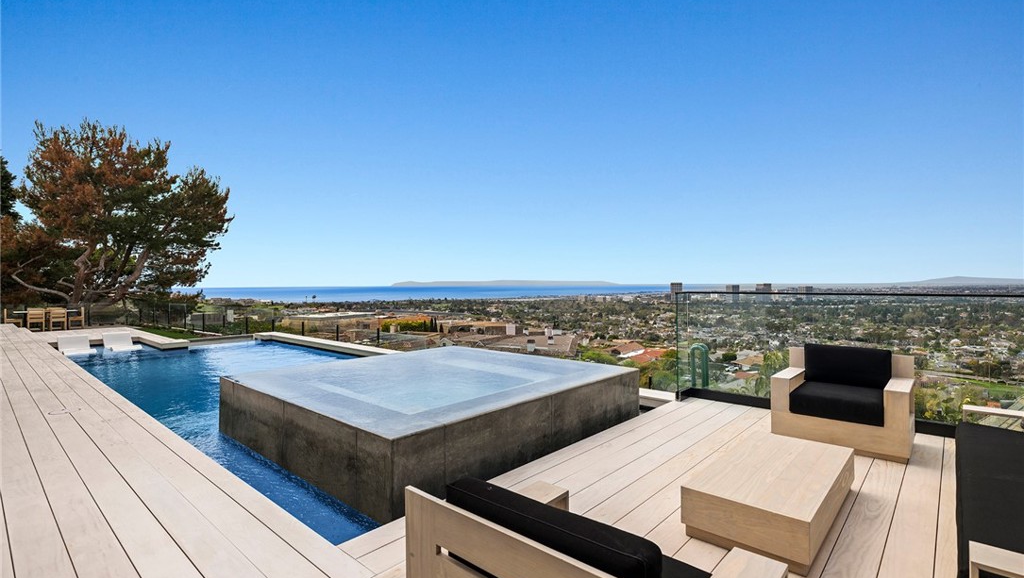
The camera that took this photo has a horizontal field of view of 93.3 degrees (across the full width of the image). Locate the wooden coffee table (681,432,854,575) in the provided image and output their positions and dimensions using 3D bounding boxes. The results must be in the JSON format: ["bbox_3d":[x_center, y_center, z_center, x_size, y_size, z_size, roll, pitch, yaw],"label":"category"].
[{"bbox_3d":[1.589,1.201,2.909,0.608,0.269,1.304,0,0,42],"label":"wooden coffee table"}]

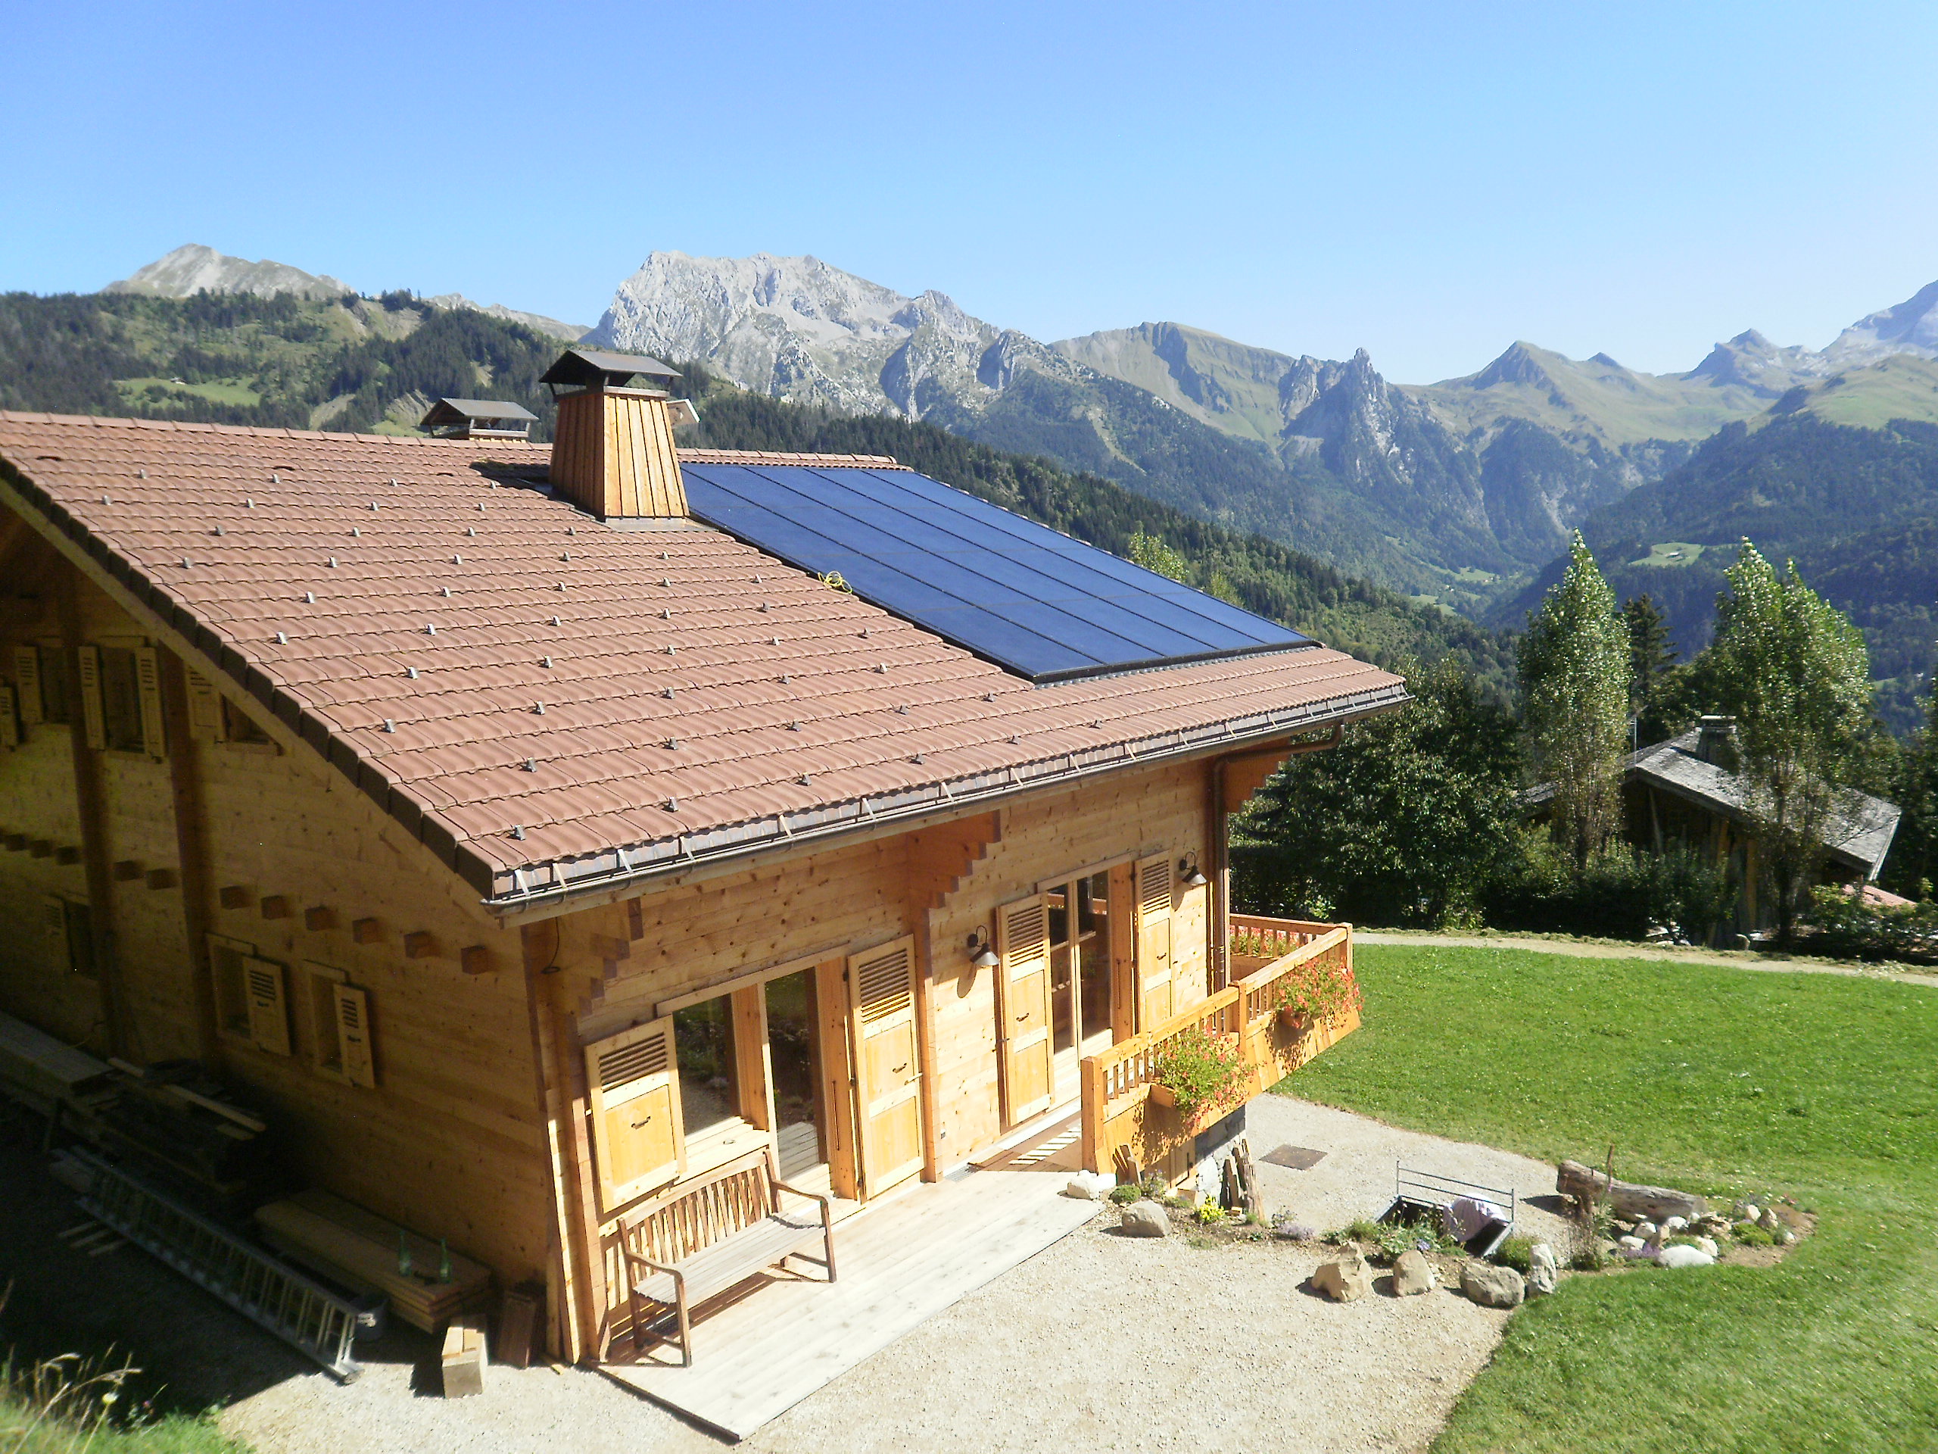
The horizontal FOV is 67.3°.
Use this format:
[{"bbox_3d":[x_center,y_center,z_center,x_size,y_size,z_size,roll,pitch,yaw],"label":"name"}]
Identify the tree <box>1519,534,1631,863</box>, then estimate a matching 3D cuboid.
[{"bbox_3d":[12.613,-0.035,30.310,2.100,7.967,2.100,0,7,23],"label":"tree"}]

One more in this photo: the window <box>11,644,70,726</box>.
[{"bbox_3d":[-9.562,-0.454,14.971,1.450,0.870,0.160,3,8,39],"label":"window"}]

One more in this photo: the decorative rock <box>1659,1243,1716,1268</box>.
[{"bbox_3d":[6.104,4.499,12.393,0.490,0.200,0.300,1,7,26],"label":"decorative rock"}]

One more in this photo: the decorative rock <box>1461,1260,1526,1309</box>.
[{"bbox_3d":[3.955,4.150,10.974,0.470,0.310,0.350,0,7,20],"label":"decorative rock"}]

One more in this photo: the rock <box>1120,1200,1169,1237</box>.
[{"bbox_3d":[1.476,4.045,12.119,0.400,0.270,0.300,-2,7,6],"label":"rock"}]

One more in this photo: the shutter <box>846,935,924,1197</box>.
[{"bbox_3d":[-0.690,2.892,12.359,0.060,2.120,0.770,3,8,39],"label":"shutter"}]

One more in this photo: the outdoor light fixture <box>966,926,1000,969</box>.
[{"bbox_3d":[0.152,2.001,13.193,0.300,0.360,0.240,3,8,39],"label":"outdoor light fixture"}]

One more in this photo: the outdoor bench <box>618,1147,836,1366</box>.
[{"bbox_3d":[-1.764,3.910,10.843,0.630,0.930,1.490,3,8,39],"label":"outdoor bench"}]

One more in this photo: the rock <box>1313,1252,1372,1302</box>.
[{"bbox_3d":[2.786,4.103,10.866,0.450,0.360,0.370,-1,6,14],"label":"rock"}]

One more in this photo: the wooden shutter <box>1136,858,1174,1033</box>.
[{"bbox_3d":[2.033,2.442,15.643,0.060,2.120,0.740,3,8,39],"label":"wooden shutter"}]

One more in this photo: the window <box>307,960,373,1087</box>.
[{"bbox_3d":[-5.036,2.385,11.582,0.950,0.930,0.160,3,8,39],"label":"window"}]

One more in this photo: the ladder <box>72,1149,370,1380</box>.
[{"bbox_3d":[-6.196,4.221,11.776,5.100,0.440,0.170,3,-4,39],"label":"ladder"}]

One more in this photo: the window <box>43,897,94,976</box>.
[{"bbox_3d":[-9.387,2.175,15.190,1.280,0.820,0.130,3,8,39],"label":"window"}]

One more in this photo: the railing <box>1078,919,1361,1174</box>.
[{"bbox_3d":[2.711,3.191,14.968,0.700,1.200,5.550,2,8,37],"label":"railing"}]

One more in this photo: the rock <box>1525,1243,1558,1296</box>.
[{"bbox_3d":[4.353,4.091,11.085,0.240,0.370,0.240,0,7,21],"label":"rock"}]

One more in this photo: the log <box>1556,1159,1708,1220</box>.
[{"bbox_3d":[7.203,5.034,15.769,1.480,0.340,0.350,3,8,39],"label":"log"}]

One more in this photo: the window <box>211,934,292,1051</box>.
[{"bbox_3d":[-6.208,2.301,12.567,1.280,0.860,0.130,3,8,39],"label":"window"}]

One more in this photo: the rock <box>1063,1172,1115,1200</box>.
[{"bbox_3d":[1.020,3.886,12.329,0.430,0.220,0.300,-2,6,4],"label":"rock"}]

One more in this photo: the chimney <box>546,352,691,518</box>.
[{"bbox_3d":[-3.745,-3.013,15.287,1.040,1.700,1.070,3,8,39],"label":"chimney"}]

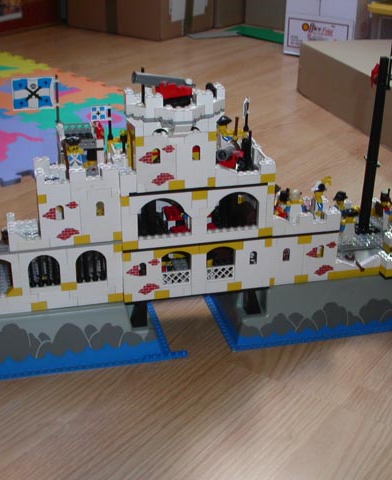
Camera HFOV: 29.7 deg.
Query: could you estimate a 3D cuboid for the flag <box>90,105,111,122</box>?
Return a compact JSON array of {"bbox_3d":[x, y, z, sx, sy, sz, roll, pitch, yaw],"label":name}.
[{"bbox_3d":[-0.095,-0.126,0.738,0.020,0.015,0.004,-3,25,-9],"label":"flag"}]

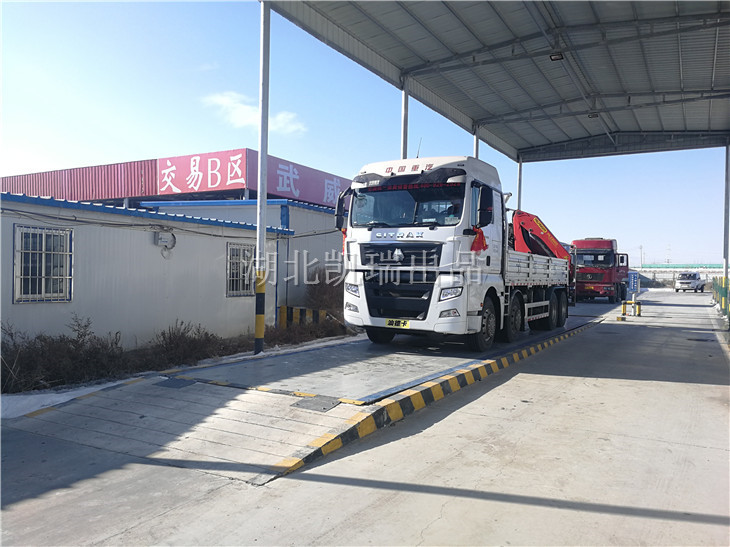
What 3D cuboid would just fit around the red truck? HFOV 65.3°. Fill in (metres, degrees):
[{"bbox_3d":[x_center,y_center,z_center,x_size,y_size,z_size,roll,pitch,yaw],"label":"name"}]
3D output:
[{"bbox_3d":[13.188,-0.100,31.986,2.550,3.400,6.800,1,0,30],"label":"red truck"}]

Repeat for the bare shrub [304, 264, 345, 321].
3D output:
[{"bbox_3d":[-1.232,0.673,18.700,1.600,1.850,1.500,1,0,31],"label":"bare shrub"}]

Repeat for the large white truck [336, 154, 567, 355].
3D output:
[{"bbox_3d":[3.067,-0.320,14.389,2.650,3.700,9.800,1,0,31],"label":"large white truck"}]

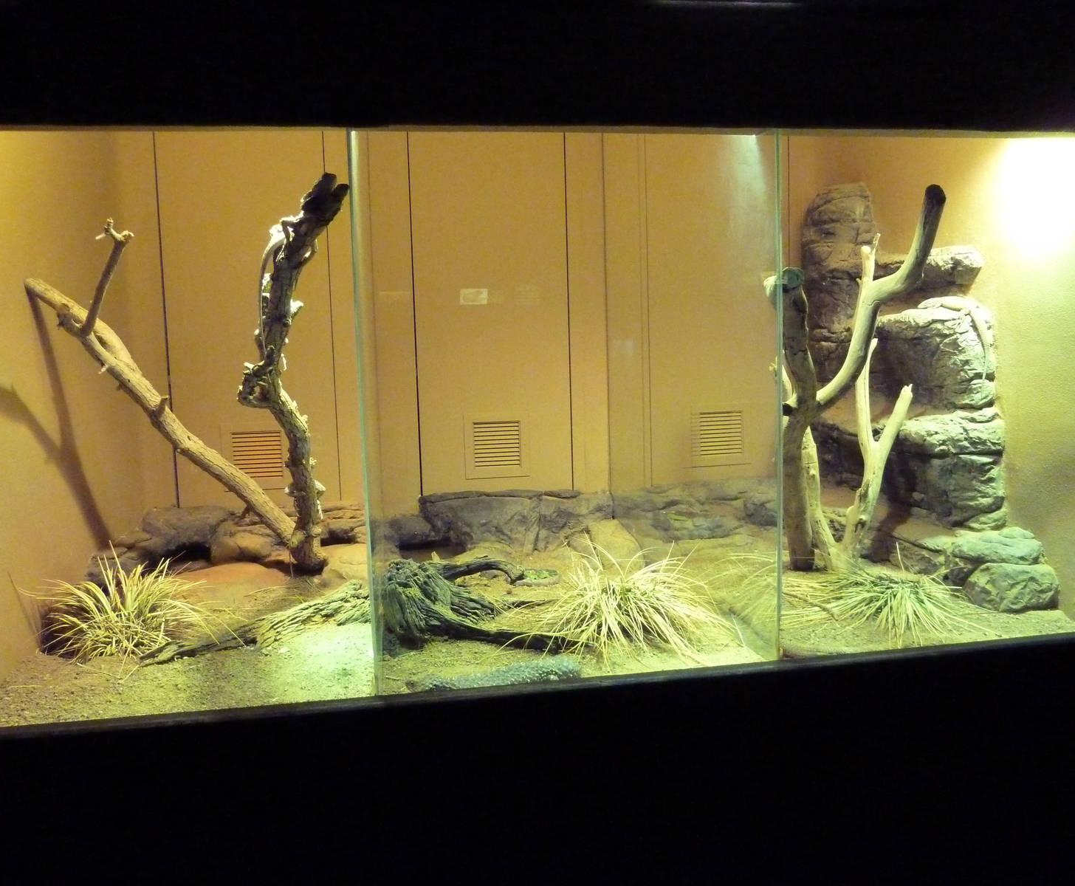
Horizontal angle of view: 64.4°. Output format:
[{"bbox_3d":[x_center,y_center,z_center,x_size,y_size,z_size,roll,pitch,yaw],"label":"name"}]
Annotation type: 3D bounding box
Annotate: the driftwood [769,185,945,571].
[{"bbox_3d":[1.190,-0.235,3.200,0.640,1.440,0.470,-2,5,-3],"label":"driftwood"}]

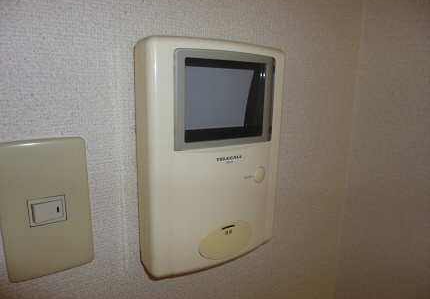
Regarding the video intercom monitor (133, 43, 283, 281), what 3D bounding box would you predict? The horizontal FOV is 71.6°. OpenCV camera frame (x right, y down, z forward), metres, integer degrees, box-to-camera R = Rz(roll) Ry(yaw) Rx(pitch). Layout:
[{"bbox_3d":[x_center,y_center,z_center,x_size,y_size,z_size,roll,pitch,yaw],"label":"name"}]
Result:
[{"bbox_3d":[0.002,0.006,0.316,0.155,0.222,0.047,-6,14,-32],"label":"video intercom monitor"}]

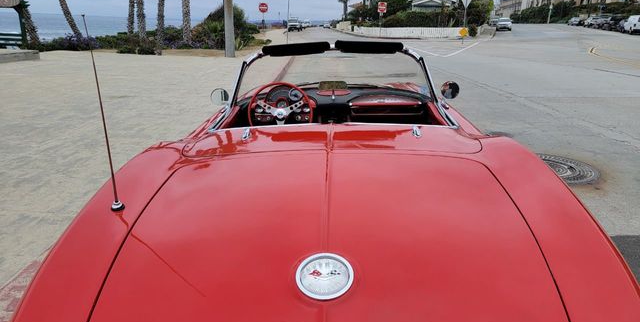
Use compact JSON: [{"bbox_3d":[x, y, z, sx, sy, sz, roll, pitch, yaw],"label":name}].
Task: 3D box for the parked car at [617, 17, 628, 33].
[{"bbox_3d":[34.764,-15.157,50.000,1.800,1.500,4.500,9,19,22],"label":"parked car"}]

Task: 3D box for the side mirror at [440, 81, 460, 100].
[{"bbox_3d":[0.781,-0.423,2.660,0.110,0.115,0.075,5,17,10],"label":"side mirror"}]

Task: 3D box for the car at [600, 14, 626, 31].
[{"bbox_3d":[35.059,-16.544,53.000,1.900,1.750,4.700,7,19,21],"label":"car"}]

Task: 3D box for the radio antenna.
[{"bbox_3d":[-0.663,-0.127,1.350,0.045,0.603,0.045,-1,17,0],"label":"radio antenna"}]

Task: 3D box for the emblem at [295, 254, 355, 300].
[{"bbox_3d":[0.011,0.242,0.930,0.121,0.022,0.121,2,40,0],"label":"emblem"}]

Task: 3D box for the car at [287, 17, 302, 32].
[{"bbox_3d":[-3.706,-19.879,65.000,1.900,1.880,4.800,1,17,4],"label":"car"}]

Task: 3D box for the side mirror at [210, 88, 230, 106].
[{"bbox_3d":[-0.597,-0.387,2.660,0.110,0.115,0.075,-1,17,-8],"label":"side mirror"}]

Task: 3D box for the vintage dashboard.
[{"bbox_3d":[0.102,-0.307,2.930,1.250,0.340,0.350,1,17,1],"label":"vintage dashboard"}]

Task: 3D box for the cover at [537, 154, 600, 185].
[{"bbox_3d":[2.493,0.093,4.600,0.870,0.030,0.870,0,17,0],"label":"cover"}]

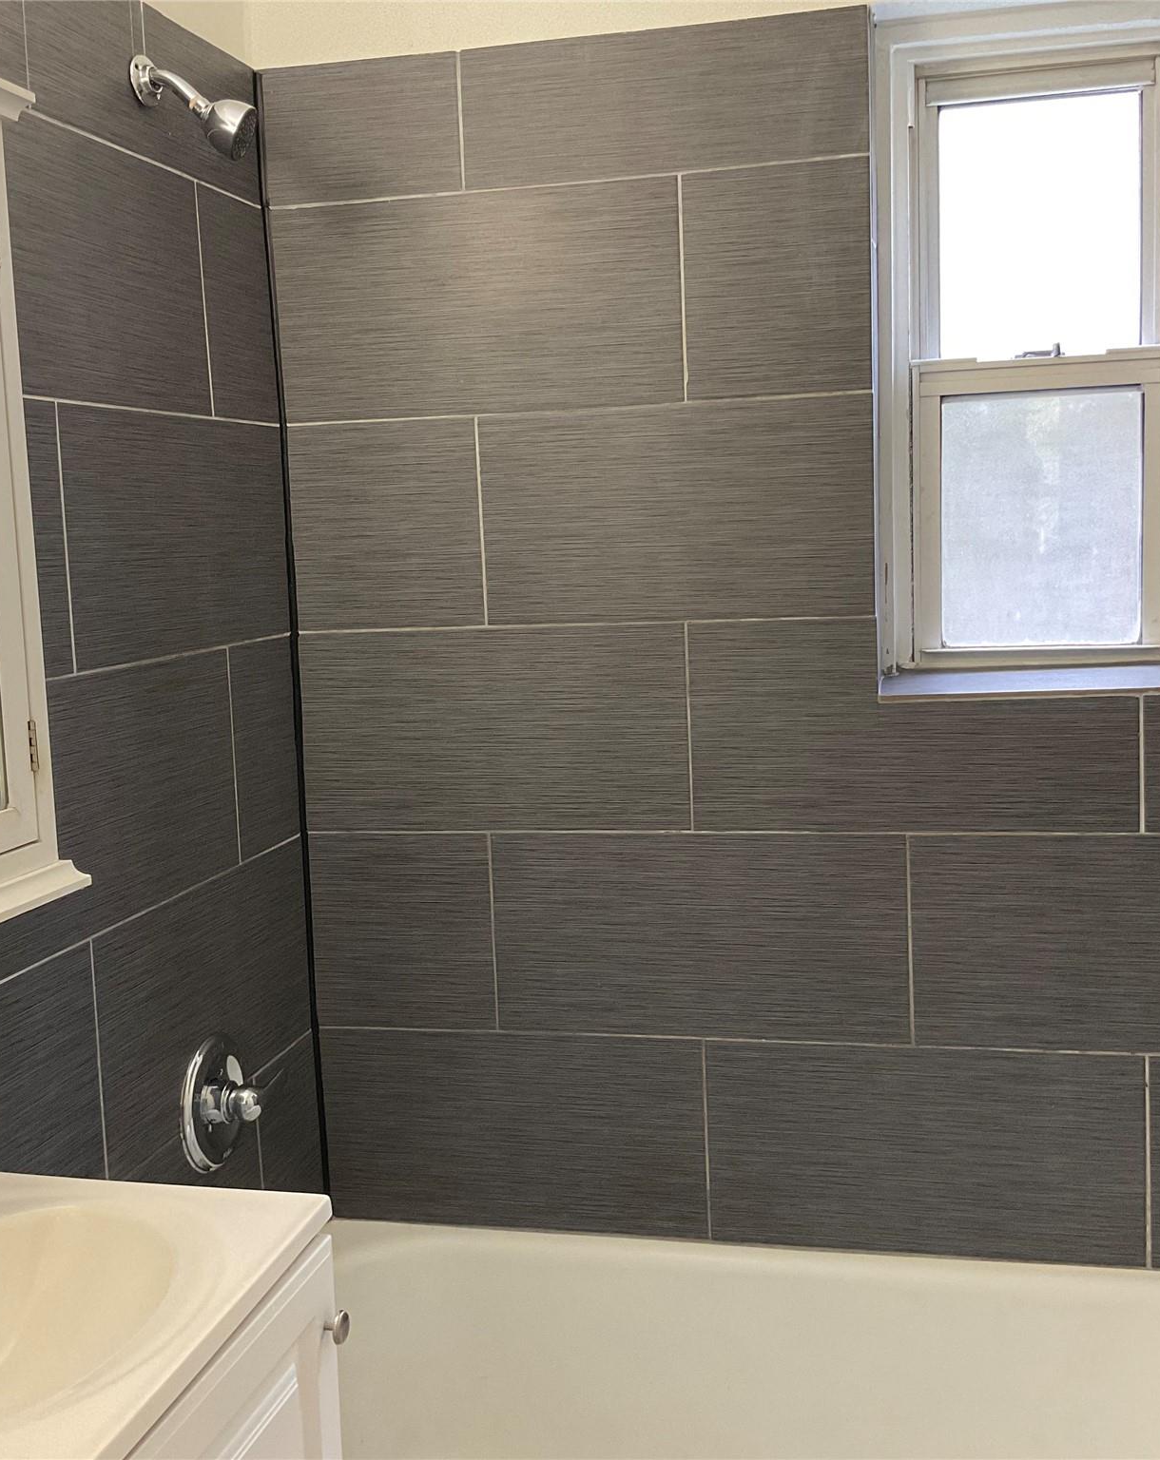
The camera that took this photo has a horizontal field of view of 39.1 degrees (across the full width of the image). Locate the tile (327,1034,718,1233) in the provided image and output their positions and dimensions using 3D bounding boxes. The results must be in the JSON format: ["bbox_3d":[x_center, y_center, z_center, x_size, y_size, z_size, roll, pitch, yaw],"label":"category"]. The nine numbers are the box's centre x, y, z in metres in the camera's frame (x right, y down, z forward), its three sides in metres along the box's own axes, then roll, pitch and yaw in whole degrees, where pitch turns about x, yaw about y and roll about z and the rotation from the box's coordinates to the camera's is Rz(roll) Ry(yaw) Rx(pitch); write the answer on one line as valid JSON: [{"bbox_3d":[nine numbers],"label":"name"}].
[{"bbox_3d":[-0.103,0.609,2.476,0.597,0.304,0.012,-1,7,13],"label":"tile"}]

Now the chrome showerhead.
[{"bbox_3d":[-0.468,-0.771,2.021,0.150,0.142,0.070,-1,7,13],"label":"chrome showerhead"}]

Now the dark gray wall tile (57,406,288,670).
[{"bbox_3d":[-0.516,-0.258,2.144,0.010,0.305,0.609,-1,7,14],"label":"dark gray wall tile"}]

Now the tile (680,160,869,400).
[{"bbox_3d":[0.271,-0.615,2.237,0.258,0.305,0.010,-1,7,13],"label":"tile"}]

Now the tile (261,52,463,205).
[{"bbox_3d":[-0.309,-0.856,2.337,0.293,0.191,0.012,-1,7,13],"label":"tile"}]

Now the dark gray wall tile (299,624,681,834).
[{"bbox_3d":[-0.129,0.000,2.404,0.593,0.305,0.012,-1,7,13],"label":"dark gray wall tile"}]

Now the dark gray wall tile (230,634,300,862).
[{"bbox_3d":[-0.454,0.020,2.342,0.012,0.305,0.219,-1,7,13],"label":"dark gray wall tile"}]

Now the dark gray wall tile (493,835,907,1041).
[{"bbox_3d":[0.171,0.300,2.373,0.607,0.306,0.012,-1,7,13],"label":"dark gray wall tile"}]

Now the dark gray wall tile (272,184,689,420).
[{"bbox_3d":[-0.149,-0.609,2.331,0.602,0.304,0.012,-1,7,13],"label":"dark gray wall tile"}]

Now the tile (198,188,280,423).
[{"bbox_3d":[-0.483,-0.590,2.293,0.010,0.305,0.213,-1,7,14],"label":"tile"}]

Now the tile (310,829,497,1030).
[{"bbox_3d":[-0.269,0.307,2.489,0.284,0.305,0.010,-1,7,13],"label":"tile"}]

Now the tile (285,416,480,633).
[{"bbox_3d":[-0.286,-0.303,2.402,0.296,0.304,0.012,-1,7,13],"label":"tile"}]

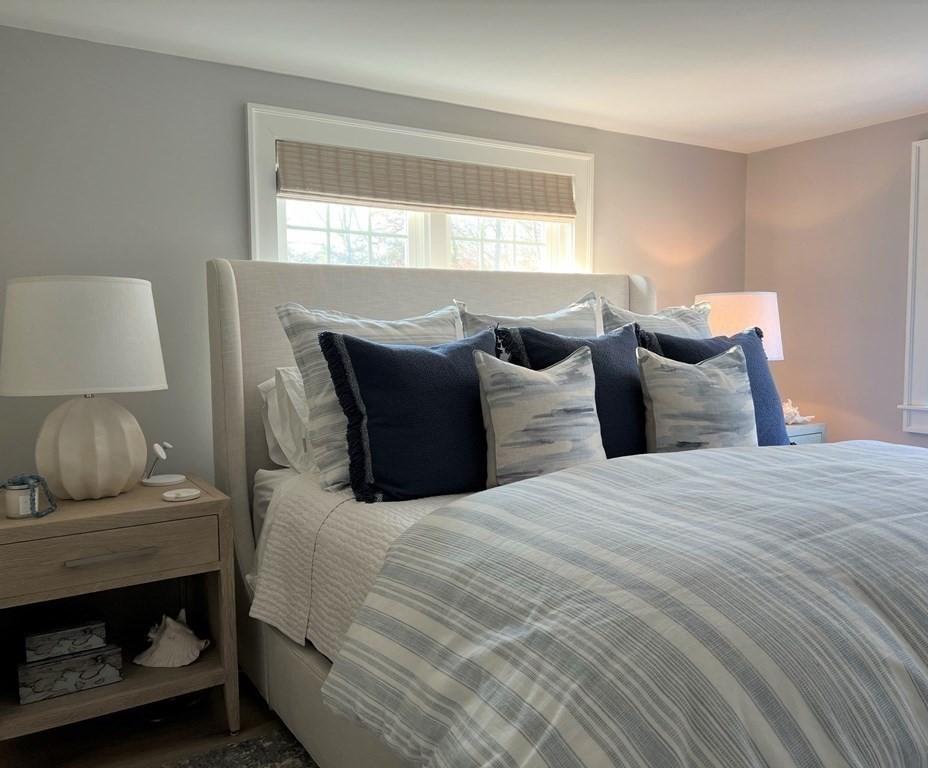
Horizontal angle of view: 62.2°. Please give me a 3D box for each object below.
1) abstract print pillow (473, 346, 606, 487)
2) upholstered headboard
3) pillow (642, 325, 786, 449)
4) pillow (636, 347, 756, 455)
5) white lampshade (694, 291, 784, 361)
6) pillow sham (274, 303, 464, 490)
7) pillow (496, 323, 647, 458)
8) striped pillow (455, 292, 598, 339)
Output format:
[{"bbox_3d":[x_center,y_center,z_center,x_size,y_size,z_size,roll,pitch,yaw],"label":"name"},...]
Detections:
[{"bbox_3d":[0.247,0.095,2.397,0.460,0.450,0.160,-3,-18,-29],"label":"abstract print pillow"},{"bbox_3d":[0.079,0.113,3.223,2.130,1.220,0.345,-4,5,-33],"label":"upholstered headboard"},{"bbox_3d":[0.976,0.020,2.948,0.580,0.530,0.180,-3,-13,-23],"label":"pillow"},{"bbox_3d":[0.823,0.076,2.642,0.460,0.440,0.160,-3,-17,-25],"label":"pillow"},{"bbox_3d":[1.369,-0.296,3.902,0.455,0.325,0.455,-4,5,-33],"label":"white lampshade"},{"bbox_3d":[-0.235,0.017,2.537,0.660,0.620,0.180,-3,-19,-31],"label":"pillow sham"},{"bbox_3d":[0.422,0.038,2.694,0.580,0.540,0.180,-3,-17,-29],"label":"pillow"},{"bbox_3d":[0.319,-0.037,2.867,0.660,0.630,0.180,-3,-17,-32],"label":"striped pillow"}]

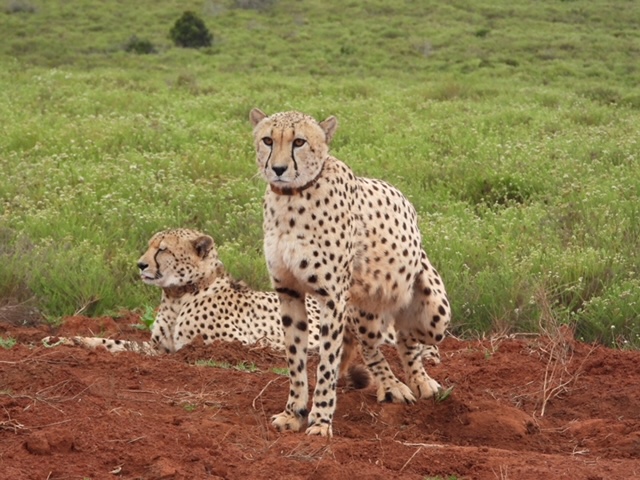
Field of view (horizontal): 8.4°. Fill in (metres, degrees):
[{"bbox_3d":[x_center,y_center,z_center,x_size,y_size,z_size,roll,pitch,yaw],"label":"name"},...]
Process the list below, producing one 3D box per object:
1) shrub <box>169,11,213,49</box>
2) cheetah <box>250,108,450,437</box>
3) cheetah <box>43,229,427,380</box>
[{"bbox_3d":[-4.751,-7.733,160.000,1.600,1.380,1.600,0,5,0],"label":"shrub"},{"bbox_3d":[0.084,0.062,12.000,0.300,0.900,0.850,3,6,27],"label":"cheetah"},{"bbox_3d":[-0.249,0.176,13.300,1.200,0.450,0.450,-1,5,-14],"label":"cheetah"}]

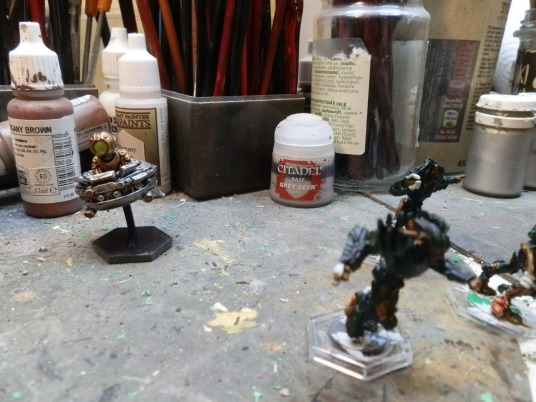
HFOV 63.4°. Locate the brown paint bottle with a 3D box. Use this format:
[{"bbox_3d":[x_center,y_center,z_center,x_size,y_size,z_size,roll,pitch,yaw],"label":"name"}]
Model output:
[{"bbox_3d":[-0.096,-0.033,0.184,0.025,0.079,0.025,-7,19,-24],"label":"brown paint bottle"}]

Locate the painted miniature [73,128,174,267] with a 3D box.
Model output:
[{"bbox_3d":[-0.050,-0.003,0.152,0.033,0.043,0.028,6,18,14],"label":"painted miniature"}]

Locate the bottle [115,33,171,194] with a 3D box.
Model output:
[{"bbox_3d":[-0.063,-0.042,0.216,0.025,0.077,0.025,4,18,8],"label":"bottle"}]

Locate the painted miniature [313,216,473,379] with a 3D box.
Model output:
[{"bbox_3d":[0.030,0.019,0.104,0.042,0.037,0.028,9,19,22],"label":"painted miniature"}]

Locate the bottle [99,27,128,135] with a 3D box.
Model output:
[{"bbox_3d":[-0.077,-0.049,0.235,0.025,0.080,0.025,0,18,-5],"label":"bottle"}]

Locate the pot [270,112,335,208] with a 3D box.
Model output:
[{"bbox_3d":[0.018,-0.021,0.215,0.033,0.043,0.033,5,18,12],"label":"pot"}]

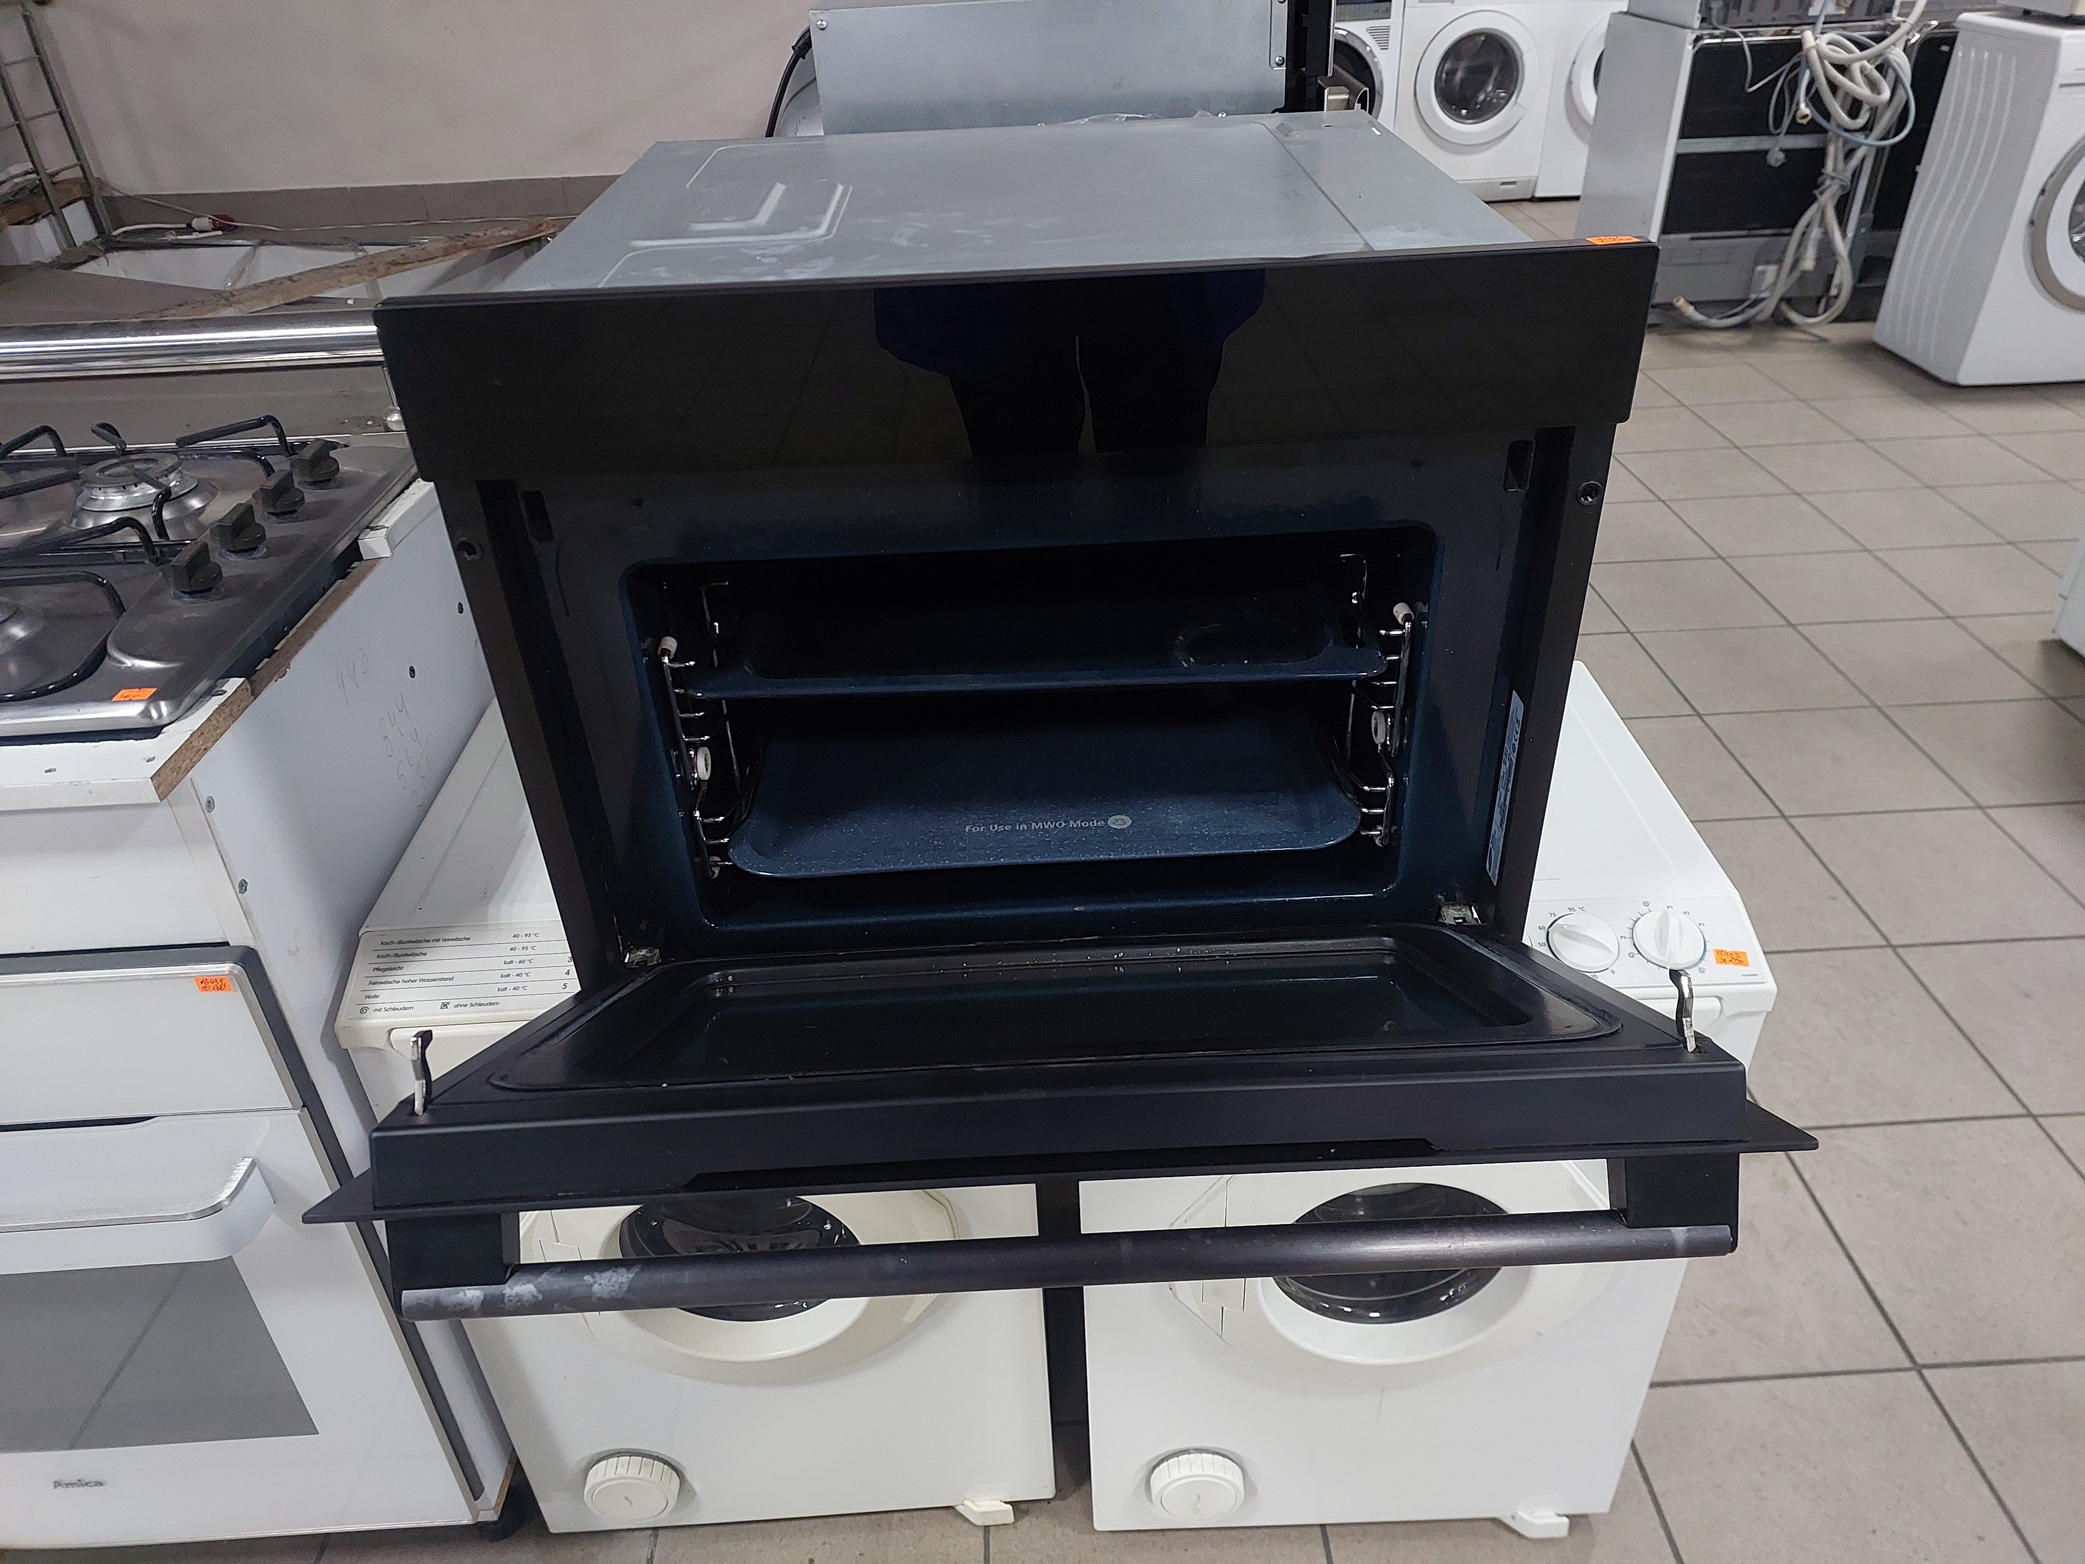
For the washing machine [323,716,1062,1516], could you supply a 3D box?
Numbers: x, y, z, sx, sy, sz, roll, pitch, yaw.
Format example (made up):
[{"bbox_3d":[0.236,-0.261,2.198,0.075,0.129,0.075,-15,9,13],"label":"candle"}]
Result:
[{"bbox_3d":[-0.250,0.314,1.307,0.478,0.684,0.438,-3,32,-1],"label":"washing machine"}]

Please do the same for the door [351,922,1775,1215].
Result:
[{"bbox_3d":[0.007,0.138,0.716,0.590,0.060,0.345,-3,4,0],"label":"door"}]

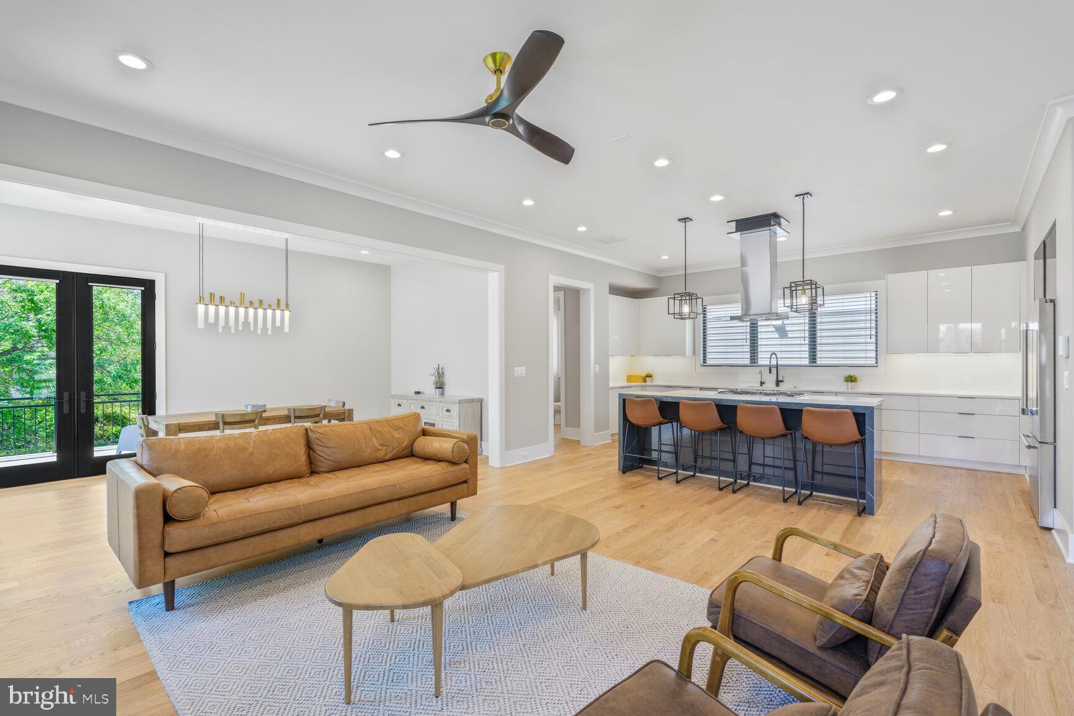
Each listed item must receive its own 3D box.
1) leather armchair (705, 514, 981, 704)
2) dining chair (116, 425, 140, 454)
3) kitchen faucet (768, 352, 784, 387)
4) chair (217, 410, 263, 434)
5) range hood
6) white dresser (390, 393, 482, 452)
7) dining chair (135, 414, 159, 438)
[{"bbox_3d":[1.074,0.930,1.708,0.780,0.785,0.660,0,0,42],"label":"leather armchair"},{"bbox_3d":[-5.298,1.232,6.357,0.600,0.750,0.580,0,0,42],"label":"dining chair"},{"bbox_3d":[3.805,0.191,7.615,0.270,0.545,0.140,0,0,-33],"label":"kitchen faucet"},{"bbox_3d":[-3.297,0.979,5.165,0.520,0.840,0.460,0,0,44],"label":"chair"},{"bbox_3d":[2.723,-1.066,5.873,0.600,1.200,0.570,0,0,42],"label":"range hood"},{"bbox_3d":[-1.544,0.991,7.213,1.680,0.810,0.460,0,0,42],"label":"white dresser"},{"bbox_3d":[-3.572,0.920,4.600,0.460,0.850,0.530,0,0,42],"label":"dining chair"}]

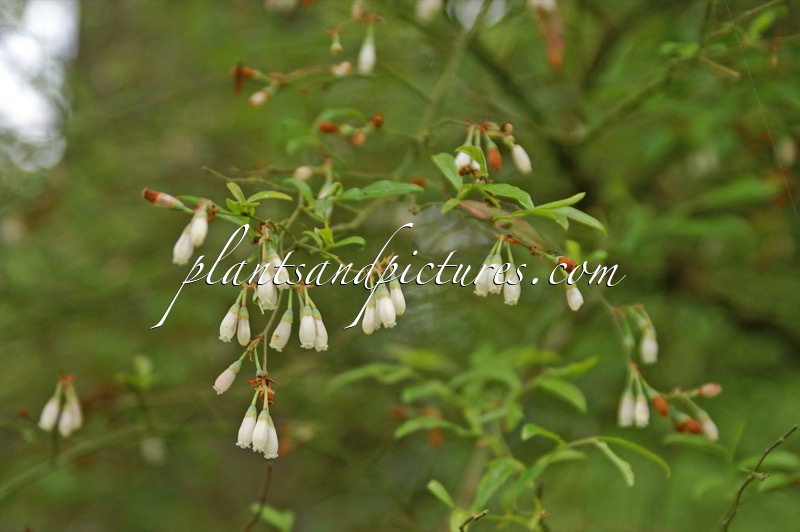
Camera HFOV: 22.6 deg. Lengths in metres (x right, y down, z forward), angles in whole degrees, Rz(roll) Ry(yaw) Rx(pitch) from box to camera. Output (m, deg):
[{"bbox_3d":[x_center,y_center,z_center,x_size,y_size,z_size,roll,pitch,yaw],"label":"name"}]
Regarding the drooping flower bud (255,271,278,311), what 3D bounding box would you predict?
[{"bbox_3d":[-0.030,0.005,0.450,0.004,0.009,0.004,-7,0,0],"label":"drooping flower bud"}]

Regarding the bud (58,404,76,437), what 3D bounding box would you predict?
[{"bbox_3d":[-0.094,0.044,0.565,0.004,0.010,0.004,7,0,0],"label":"bud"}]

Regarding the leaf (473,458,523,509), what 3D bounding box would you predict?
[{"bbox_3d":[0.030,0.067,0.620,0.007,0.018,0.004,29,-12,34],"label":"leaf"}]

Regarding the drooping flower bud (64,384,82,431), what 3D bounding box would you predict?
[{"bbox_3d":[-0.106,0.046,0.650,0.005,0.015,0.005,-10,0,0],"label":"drooping flower bud"}]

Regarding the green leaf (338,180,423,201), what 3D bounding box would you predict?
[{"bbox_3d":[-0.006,-0.022,0.570,0.025,0.003,0.008,-6,26,-6],"label":"green leaf"}]

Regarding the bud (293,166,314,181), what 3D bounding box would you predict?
[{"bbox_3d":[-0.031,-0.030,0.640,0.007,0.004,0.004,-20,0,-12],"label":"bud"}]

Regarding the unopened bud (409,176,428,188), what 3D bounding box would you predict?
[{"bbox_3d":[0.006,-0.025,0.610,0.006,0.004,0.004,12,0,-9],"label":"unopened bud"}]

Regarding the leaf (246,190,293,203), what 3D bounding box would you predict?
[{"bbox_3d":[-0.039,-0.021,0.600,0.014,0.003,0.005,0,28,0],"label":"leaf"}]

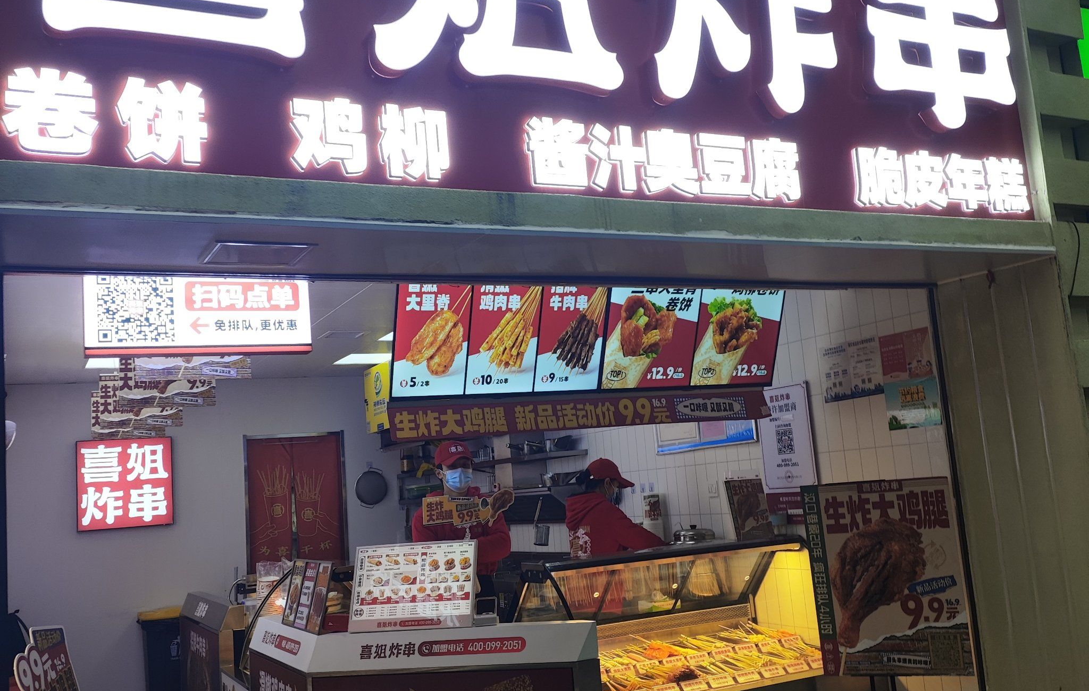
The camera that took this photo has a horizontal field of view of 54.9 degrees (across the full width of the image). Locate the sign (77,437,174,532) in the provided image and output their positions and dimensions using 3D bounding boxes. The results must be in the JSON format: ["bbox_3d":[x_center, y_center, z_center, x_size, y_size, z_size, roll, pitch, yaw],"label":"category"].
[{"bbox_3d":[-3.223,1.061,8.064,0.675,0.675,0.080,-1,-8,-26],"label":"sign"}]

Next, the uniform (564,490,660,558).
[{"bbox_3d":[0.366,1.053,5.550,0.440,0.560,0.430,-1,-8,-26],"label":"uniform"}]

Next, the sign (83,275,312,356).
[{"bbox_3d":[-1.342,-0.135,4.092,0.838,0.360,0.100,-1,-8,-26],"label":"sign"}]

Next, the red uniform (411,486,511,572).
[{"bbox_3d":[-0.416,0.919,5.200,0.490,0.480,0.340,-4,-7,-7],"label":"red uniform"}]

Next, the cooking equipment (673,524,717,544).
[{"bbox_3d":[0.756,0.951,5.300,0.210,0.100,0.220,-4,-7,-1],"label":"cooking equipment"}]

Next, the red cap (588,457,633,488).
[{"bbox_3d":[0.348,0.675,5.550,0.250,0.140,0.175,14,-15,-23],"label":"red cap"}]

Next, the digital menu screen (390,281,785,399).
[{"bbox_3d":[0.254,-0.080,4.659,1.919,0.560,0.070,-1,14,-26],"label":"digital menu screen"}]

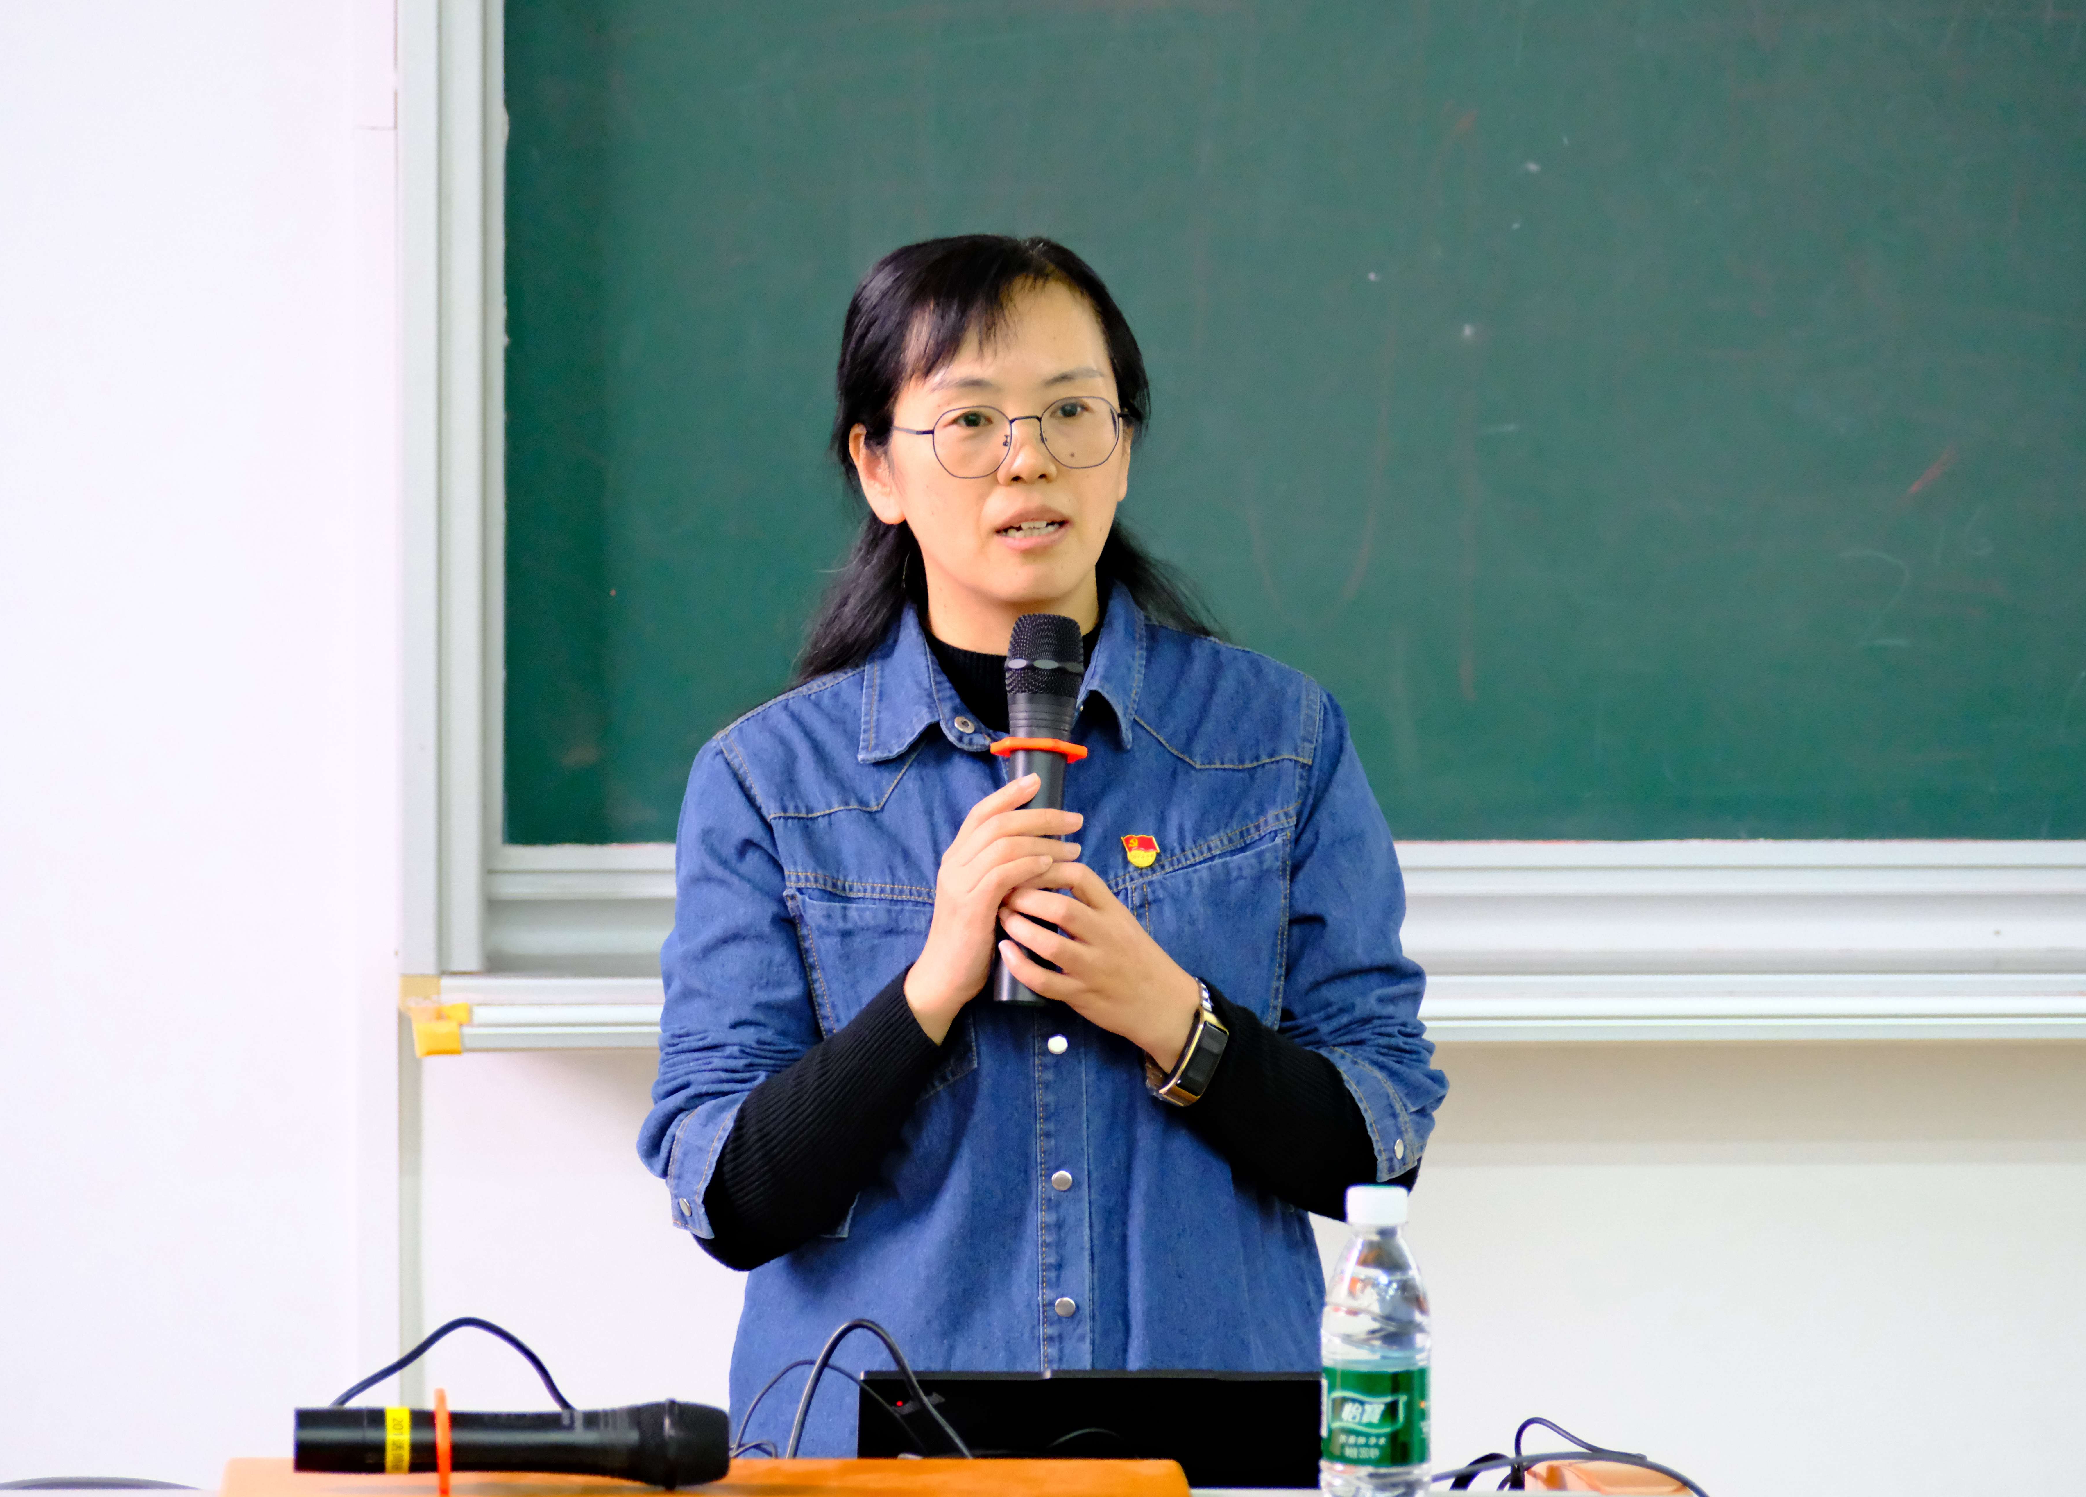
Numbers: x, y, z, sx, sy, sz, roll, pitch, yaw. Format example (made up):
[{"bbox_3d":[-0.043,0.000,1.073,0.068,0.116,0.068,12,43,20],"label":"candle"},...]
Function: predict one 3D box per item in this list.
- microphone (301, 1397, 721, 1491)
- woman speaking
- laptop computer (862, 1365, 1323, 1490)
[{"bbox_3d":[-0.287,0.377,6.080,0.240,0.050,0.050,0,0,0],"label":"microphone"},{"bbox_3d":[0.000,0.479,7.030,0.505,1.600,0.400,0,1,-9],"label":"woman speaking"},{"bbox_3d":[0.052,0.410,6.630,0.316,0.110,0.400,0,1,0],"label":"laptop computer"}]

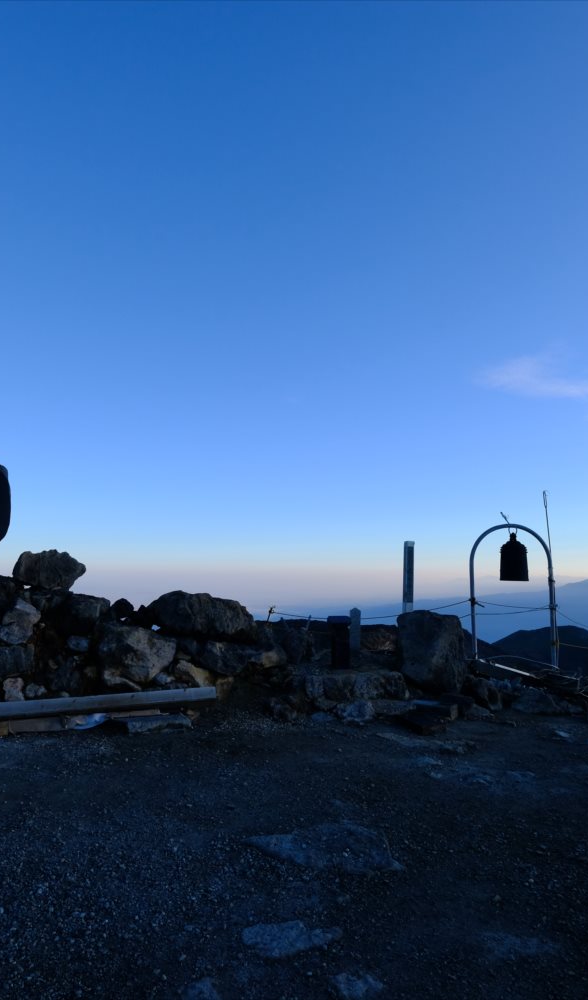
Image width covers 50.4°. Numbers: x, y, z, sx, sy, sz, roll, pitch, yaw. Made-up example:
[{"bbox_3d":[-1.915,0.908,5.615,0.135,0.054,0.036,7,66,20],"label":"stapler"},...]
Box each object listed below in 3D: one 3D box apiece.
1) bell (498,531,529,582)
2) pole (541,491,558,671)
[{"bbox_3d":[3.551,0.909,10.100,0.455,0.815,0.455,0,-6,0],"label":"bell"},{"bbox_3d":[4.227,1.300,10.263,0.060,2.913,0.060,-2,-6,0],"label":"pole"}]

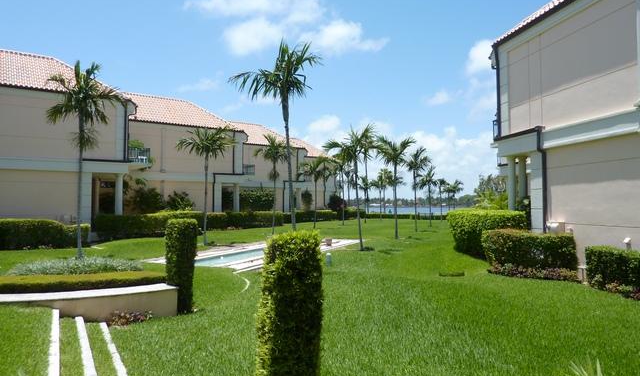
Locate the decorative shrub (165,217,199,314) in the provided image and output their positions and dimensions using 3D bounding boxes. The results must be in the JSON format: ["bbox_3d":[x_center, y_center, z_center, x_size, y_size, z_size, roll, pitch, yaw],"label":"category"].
[{"bbox_3d":[-2.329,1.308,7.800,0.490,1.560,0.500,0,-2,-6],"label":"decorative shrub"}]

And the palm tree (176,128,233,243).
[{"bbox_3d":[-5.015,-0.112,20.271,2.517,5.196,2.517,0,-2,0],"label":"palm tree"}]

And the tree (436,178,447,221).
[{"bbox_3d":[11.055,1.167,41.751,1.096,4.056,1.096,0,-2,0],"label":"tree"}]

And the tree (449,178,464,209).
[{"bbox_3d":[15.835,1.242,53.761,1.807,4.700,1.807,0,-2,0],"label":"tree"}]

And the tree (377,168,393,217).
[{"bbox_3d":[7.675,0.595,55.000,1.950,5.800,1.950,0,-2,0],"label":"tree"}]

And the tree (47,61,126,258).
[{"bbox_3d":[-7.255,-0.842,14.289,2.411,6.261,2.411,0,-2,0],"label":"tree"}]

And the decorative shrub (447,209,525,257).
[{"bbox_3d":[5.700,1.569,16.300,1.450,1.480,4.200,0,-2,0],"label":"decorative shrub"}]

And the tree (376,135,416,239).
[{"bbox_3d":[3.774,-0.074,22.800,1.850,5.000,1.850,0,-2,0],"label":"tree"}]

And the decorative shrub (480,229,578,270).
[{"bbox_3d":[5.400,1.650,12.200,2.300,1.080,0.800,-1,-3,34],"label":"decorative shrub"}]

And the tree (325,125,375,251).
[{"bbox_3d":[1.168,-0.019,17.700,1.850,4.650,1.850,0,-2,0],"label":"tree"}]

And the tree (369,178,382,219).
[{"bbox_3d":[6.559,1.166,50.262,2.376,4.621,2.376,0,-2,0],"label":"tree"}]

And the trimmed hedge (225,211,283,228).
[{"bbox_3d":[-4.200,2.106,31.100,1.100,1.150,5.800,-1,-2,24],"label":"trimmed hedge"}]

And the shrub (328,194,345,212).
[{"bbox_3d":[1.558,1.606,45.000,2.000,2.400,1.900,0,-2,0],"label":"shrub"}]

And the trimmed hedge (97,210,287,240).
[{"bbox_3d":[-7.357,2.289,32.436,1.200,1.200,19.200,-1,-2,21],"label":"trimmed hedge"}]

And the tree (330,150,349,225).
[{"bbox_3d":[1.784,-0.018,38.288,1.771,6.197,1.771,0,-2,0],"label":"tree"}]

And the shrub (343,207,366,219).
[{"bbox_3d":[3.434,2.468,46.000,2.400,1.250,1.700,0,-2,0],"label":"shrub"}]

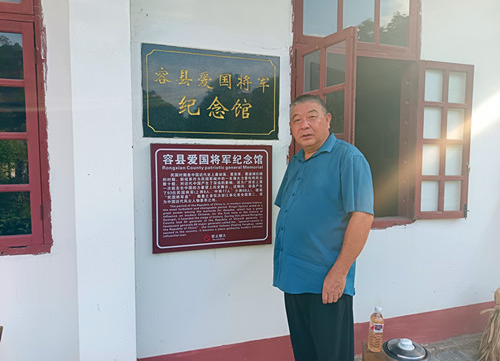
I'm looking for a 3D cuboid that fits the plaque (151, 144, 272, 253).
[{"bbox_3d":[-0.204,0.097,2.020,0.707,0.604,0.028,-1,4,-17],"label":"plaque"}]

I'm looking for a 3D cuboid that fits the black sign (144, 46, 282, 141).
[{"bbox_3d":[-0.203,-0.488,1.990,0.788,0.496,0.028,-1,4,-17],"label":"black sign"}]

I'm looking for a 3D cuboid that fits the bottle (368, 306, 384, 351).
[{"bbox_3d":[0.637,0.745,1.748,0.067,0.214,0.067,-1,4,-17],"label":"bottle"}]

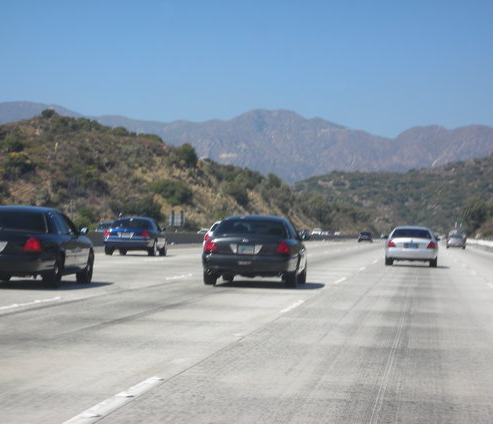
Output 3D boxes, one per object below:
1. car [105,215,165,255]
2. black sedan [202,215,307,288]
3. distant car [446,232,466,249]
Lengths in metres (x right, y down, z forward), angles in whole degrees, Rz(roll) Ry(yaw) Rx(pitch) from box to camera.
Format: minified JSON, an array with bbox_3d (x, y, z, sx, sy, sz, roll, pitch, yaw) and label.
[{"bbox_3d":[-4.235,0.945,66.400,1.930,1.470,5.250,2,-1,5],"label":"car"},{"bbox_3d":[0.250,0.810,36.650,1.930,1.460,5.250,2,-1,6],"label":"black sedan"},{"bbox_3d":[19.700,2.700,161.000,1.820,1.500,4.650,2,-1,7],"label":"distant car"}]

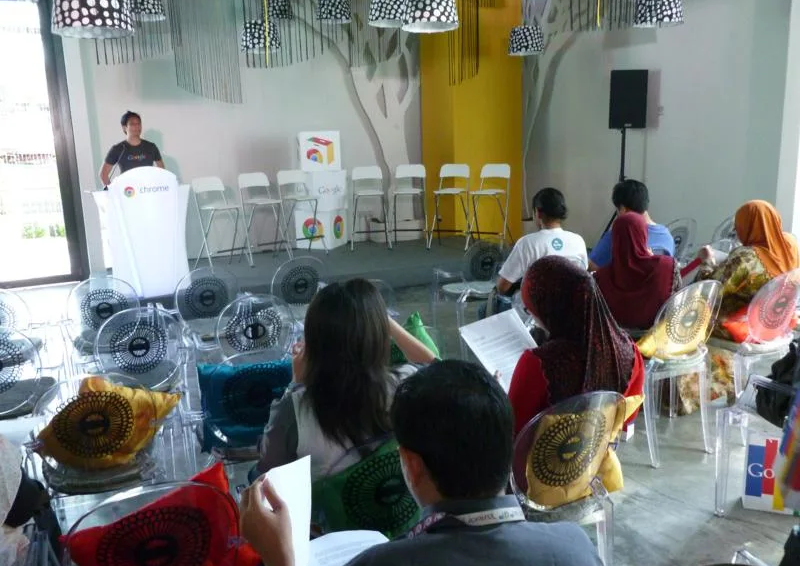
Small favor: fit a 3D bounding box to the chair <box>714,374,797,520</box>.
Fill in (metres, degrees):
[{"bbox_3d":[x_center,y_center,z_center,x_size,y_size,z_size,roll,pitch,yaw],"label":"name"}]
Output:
[{"bbox_3d":[1.699,0.580,2.639,0.540,0.940,0.550,-7,13,-24],"label":"chair"}]

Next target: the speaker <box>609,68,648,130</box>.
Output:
[{"bbox_3d":[2.262,-1.802,6.396,0.353,0.540,0.330,2,13,19],"label":"speaker"}]

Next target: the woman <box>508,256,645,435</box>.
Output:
[{"bbox_3d":[0.444,0.513,2.332,0.500,1.260,0.720,-8,16,-24],"label":"woman"}]

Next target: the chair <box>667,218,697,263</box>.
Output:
[{"bbox_3d":[2.038,-0.093,5.182,0.540,0.940,0.550,-8,16,-23],"label":"chair"}]

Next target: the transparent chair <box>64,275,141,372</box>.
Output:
[{"bbox_3d":[-1.813,0.388,4.029,0.540,0.940,0.550,-7,13,-25],"label":"transparent chair"}]

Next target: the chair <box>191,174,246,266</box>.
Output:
[{"bbox_3d":[-1.918,-0.621,6.794,0.480,0.950,0.450,12,20,42],"label":"chair"}]

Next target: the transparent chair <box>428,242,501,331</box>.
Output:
[{"bbox_3d":[0.577,0.073,5.117,0.540,0.940,0.550,-7,13,-24],"label":"transparent chair"}]

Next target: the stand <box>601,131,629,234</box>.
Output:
[{"bbox_3d":[2.342,-0.828,7.001,0.900,1.680,0.850,2,12,15],"label":"stand"}]

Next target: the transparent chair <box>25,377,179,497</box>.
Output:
[{"bbox_3d":[-1.081,0.689,2.459,0.540,0.940,0.550,-6,15,-16],"label":"transparent chair"}]

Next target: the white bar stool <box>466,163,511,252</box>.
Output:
[{"bbox_3d":[1.104,-0.912,7.927,0.480,1.030,0.450,7,15,34],"label":"white bar stool"}]

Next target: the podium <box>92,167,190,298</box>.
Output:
[{"bbox_3d":[-2.394,-0.489,6.105,0.700,1.180,0.450,-9,14,-30],"label":"podium"}]

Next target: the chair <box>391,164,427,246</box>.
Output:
[{"bbox_3d":[0.130,-0.908,7.695,0.450,0.950,0.480,0,14,7],"label":"chair"}]

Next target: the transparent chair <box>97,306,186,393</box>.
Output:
[{"bbox_3d":[-1.295,0.529,3.295,0.540,0.940,0.550,-6,13,-21],"label":"transparent chair"}]

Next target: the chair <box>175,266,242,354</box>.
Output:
[{"bbox_3d":[-1.293,0.312,4.427,0.540,0.940,0.550,-6,13,-20],"label":"chair"}]

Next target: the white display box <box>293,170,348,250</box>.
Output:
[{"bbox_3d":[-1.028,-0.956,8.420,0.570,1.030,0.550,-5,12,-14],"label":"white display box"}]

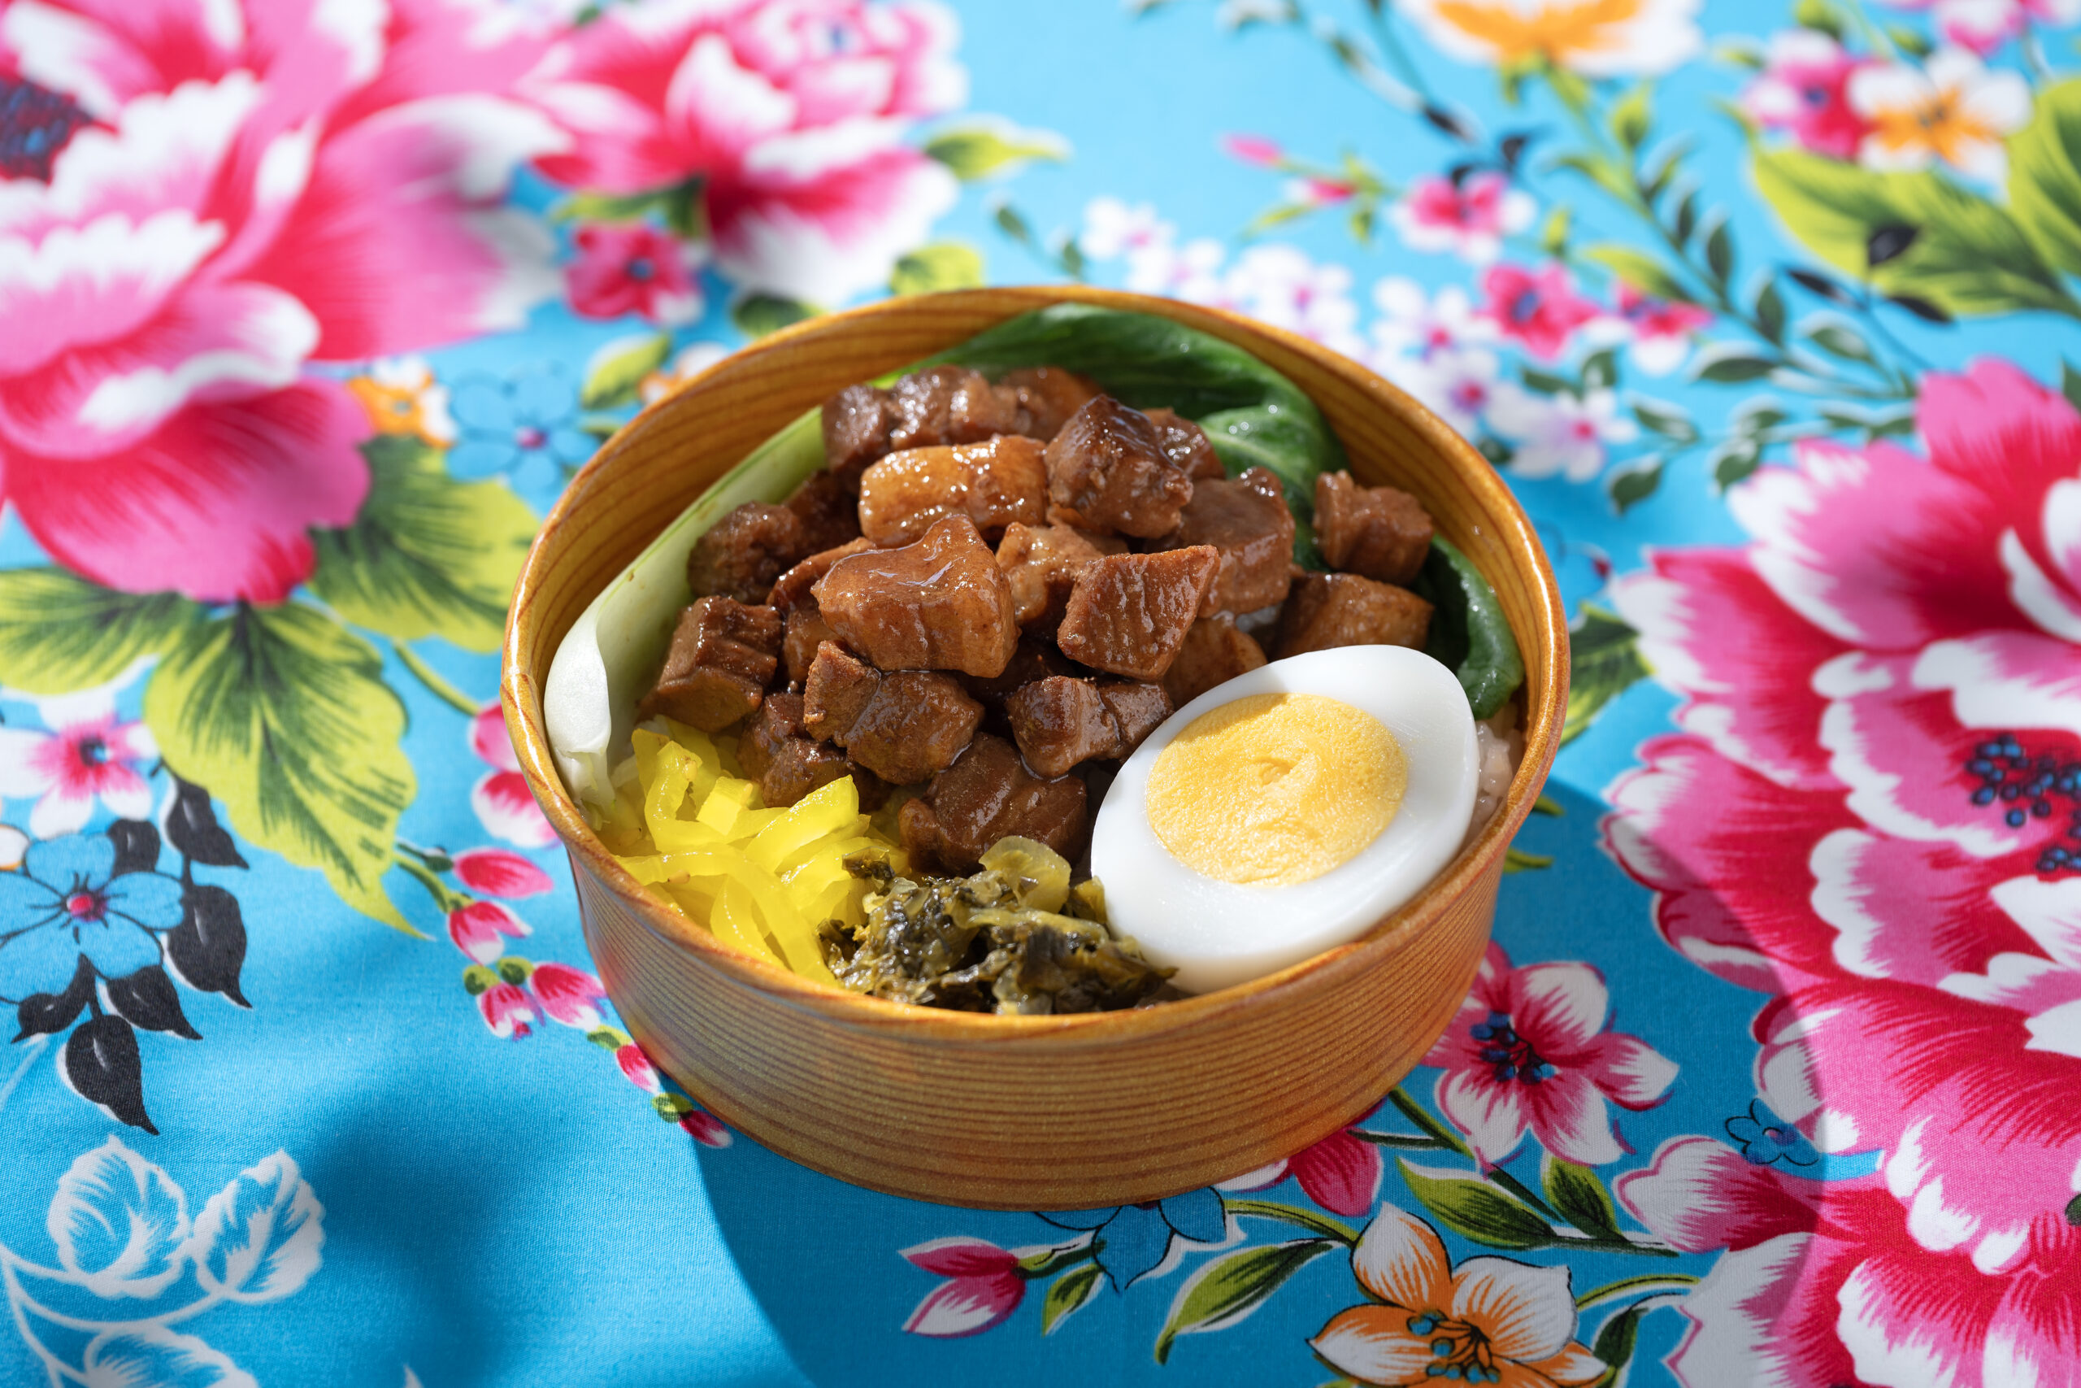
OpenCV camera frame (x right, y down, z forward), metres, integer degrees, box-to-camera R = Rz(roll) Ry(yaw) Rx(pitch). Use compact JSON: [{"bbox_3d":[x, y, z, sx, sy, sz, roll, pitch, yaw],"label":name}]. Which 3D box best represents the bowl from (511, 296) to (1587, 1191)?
[{"bbox_3d":[-0.001,0.007,0.914,0.138,0.039,0.138,0,45,0],"label":"bowl"}]

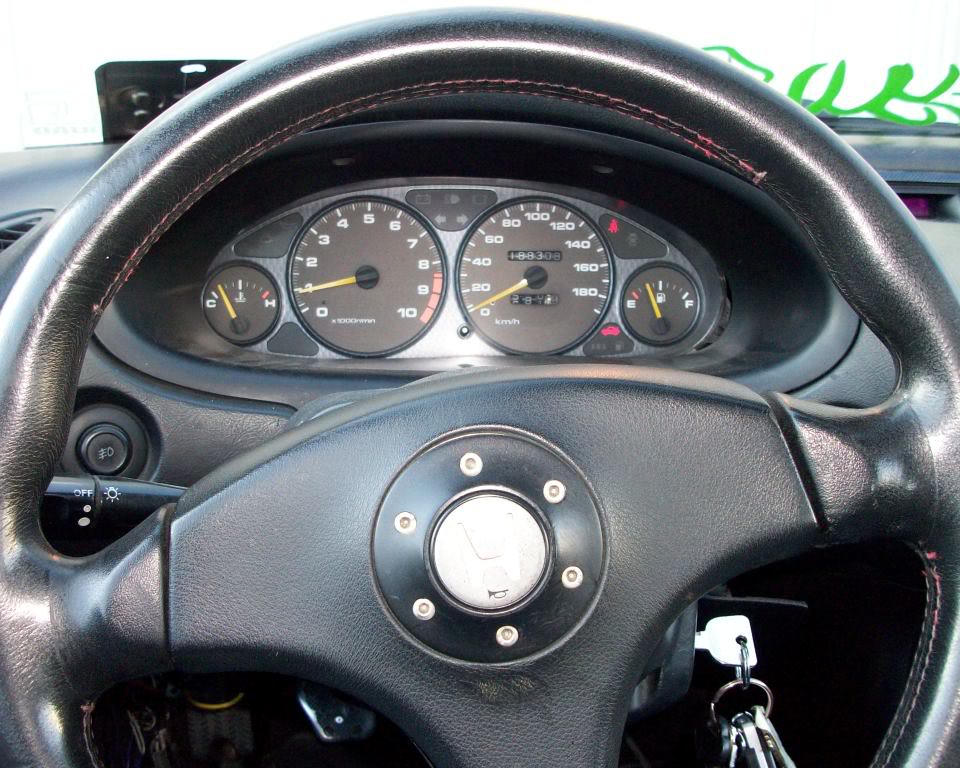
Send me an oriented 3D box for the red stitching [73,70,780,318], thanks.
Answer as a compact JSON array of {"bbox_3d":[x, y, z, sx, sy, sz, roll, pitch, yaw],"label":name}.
[{"bbox_3d":[-0.024,-0.079,0.374,0.252,0.057,0.016,-11,-1,-1],"label":"red stitching"}]

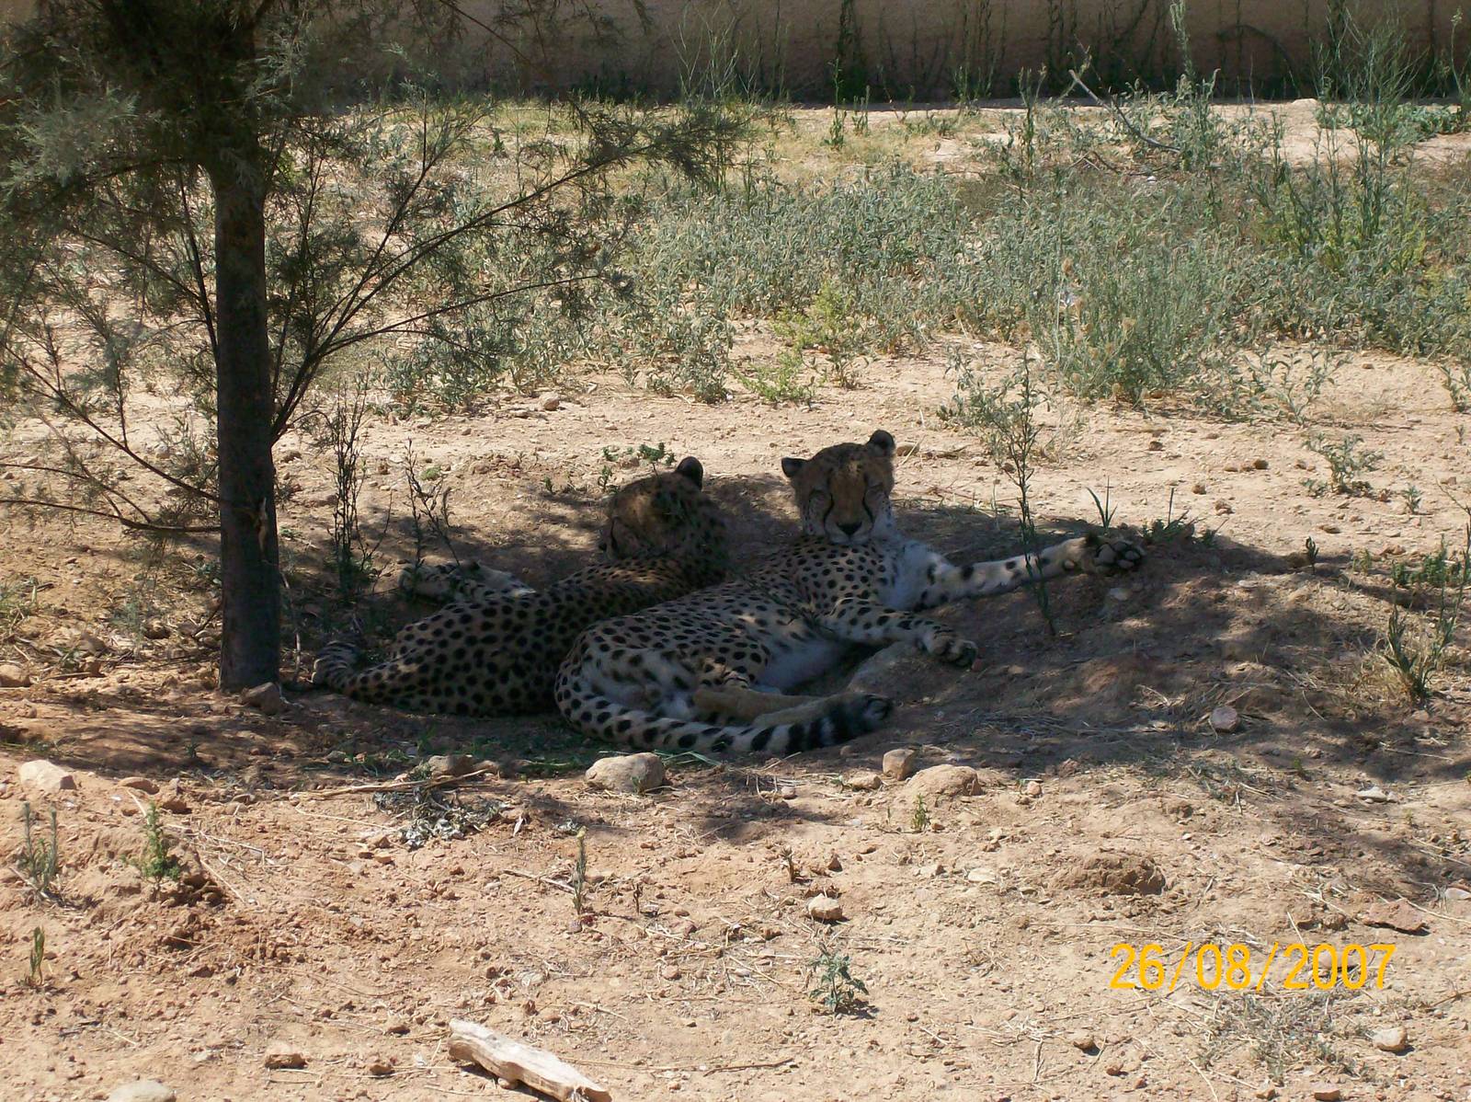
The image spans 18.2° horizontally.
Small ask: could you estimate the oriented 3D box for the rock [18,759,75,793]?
[{"bbox_3d":[-1.065,0.348,7.097,0.087,0.038,0.065,0,12,0],"label":"rock"}]

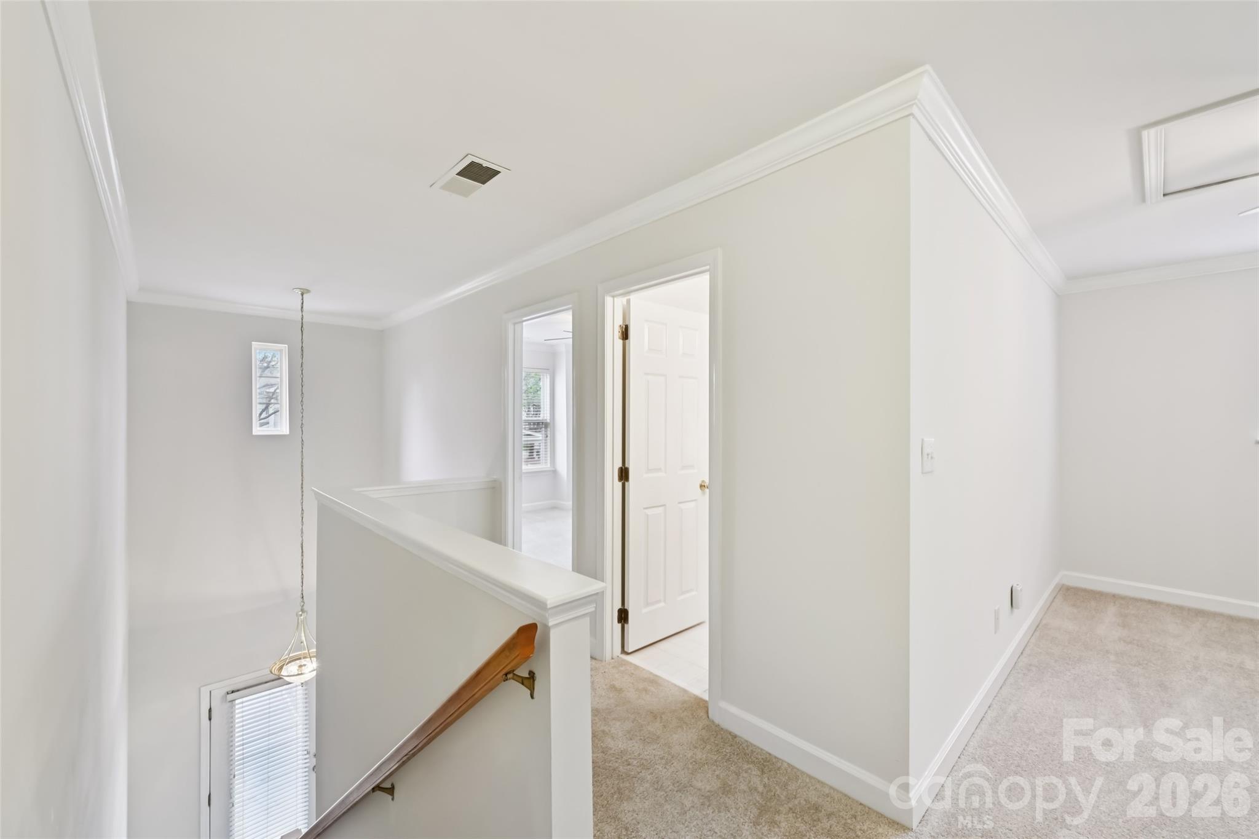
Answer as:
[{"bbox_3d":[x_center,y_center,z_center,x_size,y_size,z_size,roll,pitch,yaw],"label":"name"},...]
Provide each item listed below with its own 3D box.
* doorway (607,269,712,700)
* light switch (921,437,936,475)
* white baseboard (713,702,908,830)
[{"bbox_3d":[0.157,0.330,2.480,0.130,2.030,0.715,0,0,-44],"label":"doorway"},{"bbox_3d":[1.057,0.128,1.728,0.120,0.118,0.014,0,0,-43],"label":"light switch"},{"bbox_3d":[0.666,1.287,1.869,0.016,0.112,0.762,0,0,-44],"label":"white baseboard"}]

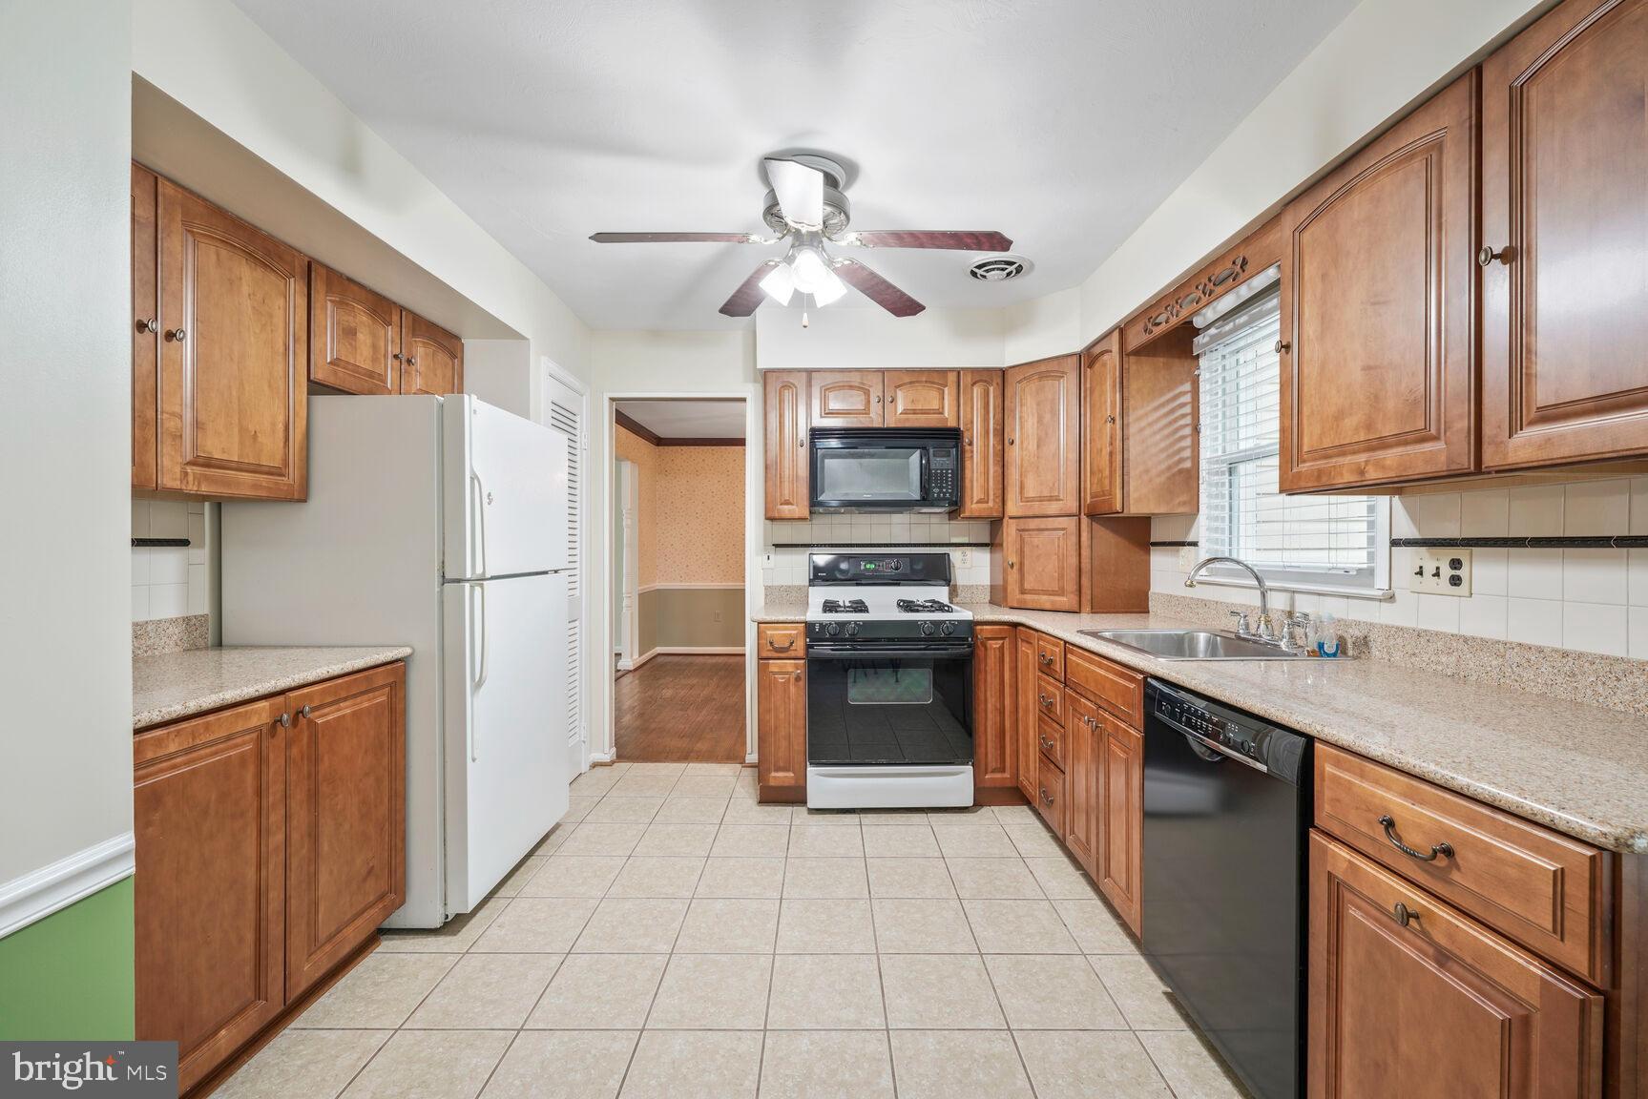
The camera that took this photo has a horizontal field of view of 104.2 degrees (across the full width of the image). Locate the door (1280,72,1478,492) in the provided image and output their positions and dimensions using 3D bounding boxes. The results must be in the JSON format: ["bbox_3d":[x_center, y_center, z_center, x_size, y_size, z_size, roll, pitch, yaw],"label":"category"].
[{"bbox_3d":[1.200,-0.510,1.425,0.030,0.737,0.505,0,0,0],"label":"door"}]

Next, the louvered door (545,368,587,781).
[{"bbox_3d":[-1.318,0.192,3.275,0.035,2.035,0.480,0,0,0],"label":"louvered door"}]

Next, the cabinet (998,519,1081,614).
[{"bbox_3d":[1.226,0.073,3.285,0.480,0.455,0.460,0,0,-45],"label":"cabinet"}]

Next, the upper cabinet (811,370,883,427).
[{"bbox_3d":[0.119,-0.766,3.431,0.377,0.303,0.330,0,0,0],"label":"upper cabinet"}]

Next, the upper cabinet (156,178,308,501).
[{"bbox_3d":[-1.770,-0.523,1.772,0.330,0.755,0.452,0,0,0],"label":"upper cabinet"}]

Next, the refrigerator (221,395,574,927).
[{"bbox_3d":[-1.513,0.367,2.469,0.820,1.717,0.825,0,0,0],"label":"refrigerator"}]

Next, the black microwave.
[{"bbox_3d":[0.309,-0.412,3.405,0.757,0.404,0.385,0,0,0],"label":"black microwave"}]

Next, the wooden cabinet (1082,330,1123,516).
[{"bbox_3d":[1.380,-0.534,2.801,0.345,0.757,0.325,0,0,0],"label":"wooden cabinet"}]

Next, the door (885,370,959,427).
[{"bbox_3d":[0.496,-0.757,3.250,0.370,0.287,0.030,0,0,0],"label":"door"}]

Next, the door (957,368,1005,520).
[{"bbox_3d":[0.803,-0.532,3.260,0.213,0.747,0.024,0,0,0],"label":"door"}]

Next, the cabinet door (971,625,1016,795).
[{"bbox_3d":[0.787,0.724,2.962,0.192,0.742,0.024,0,0,0],"label":"cabinet door"}]

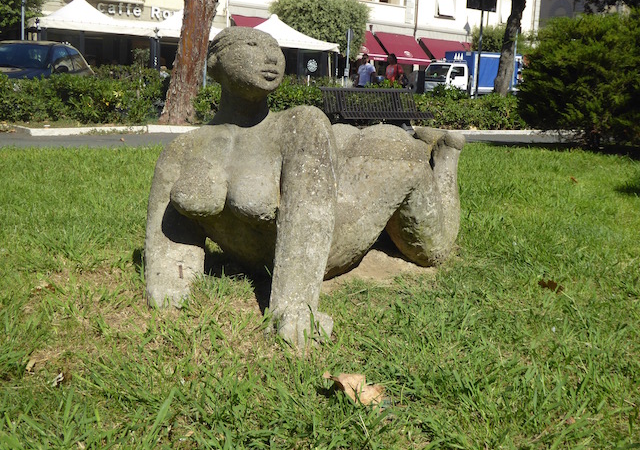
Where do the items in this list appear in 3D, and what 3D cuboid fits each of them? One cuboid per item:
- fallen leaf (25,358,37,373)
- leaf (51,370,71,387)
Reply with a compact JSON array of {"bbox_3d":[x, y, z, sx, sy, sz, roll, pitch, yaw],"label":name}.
[{"bbox_3d":[-1.059,0.516,2.840,0.040,0.025,0.060,6,12,20],"label":"fallen leaf"},{"bbox_3d":[-0.923,0.545,2.750,0.060,0.030,0.070,9,13,29],"label":"leaf"}]

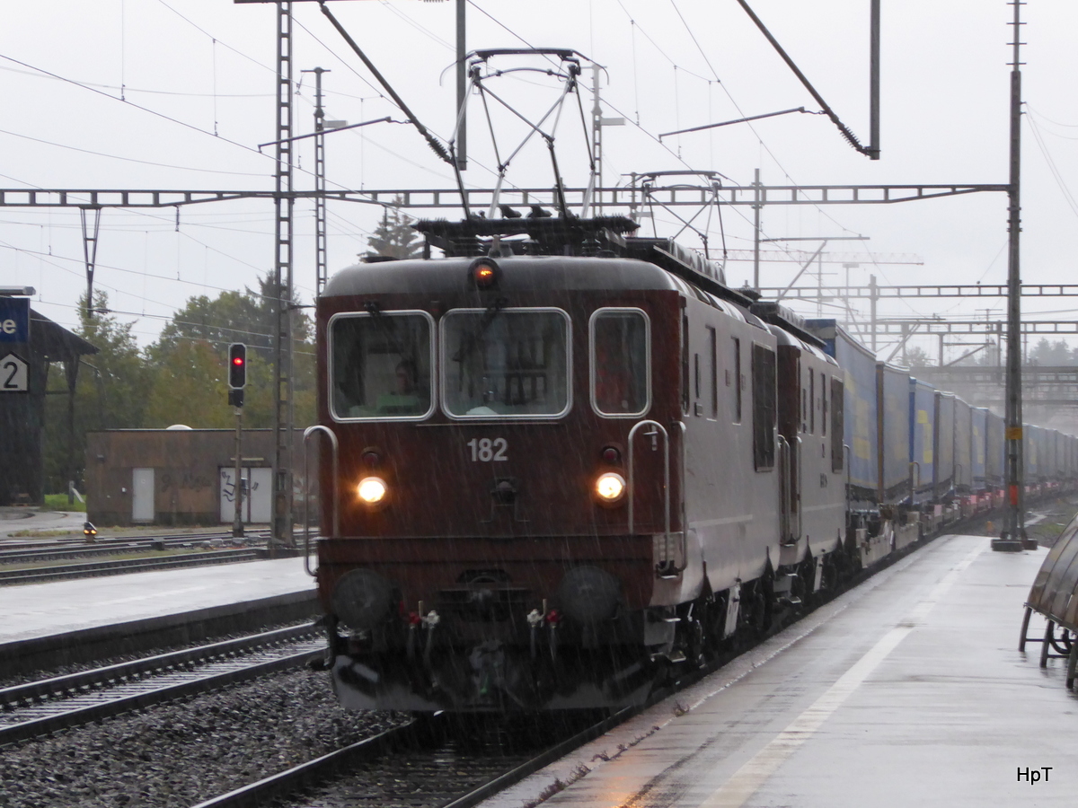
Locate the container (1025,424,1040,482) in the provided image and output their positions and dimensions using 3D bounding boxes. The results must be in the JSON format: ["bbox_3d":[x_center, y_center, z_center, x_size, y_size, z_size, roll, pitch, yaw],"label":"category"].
[{"bbox_3d":[23.900,2.520,226.000,2.550,2.700,13.600,0,-1,8],"label":"container"}]

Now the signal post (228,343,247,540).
[{"bbox_3d":[-9.480,1.170,140.000,0.550,6.150,0.450,0,-1,4],"label":"signal post"}]

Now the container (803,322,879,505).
[{"bbox_3d":[3.960,0.250,72.900,2.550,2.750,13.600,0,-1,7],"label":"container"}]

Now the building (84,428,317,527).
[{"bbox_3d":[-12.200,2.900,173.000,9.600,3.750,6.500,0,-1,5],"label":"building"}]

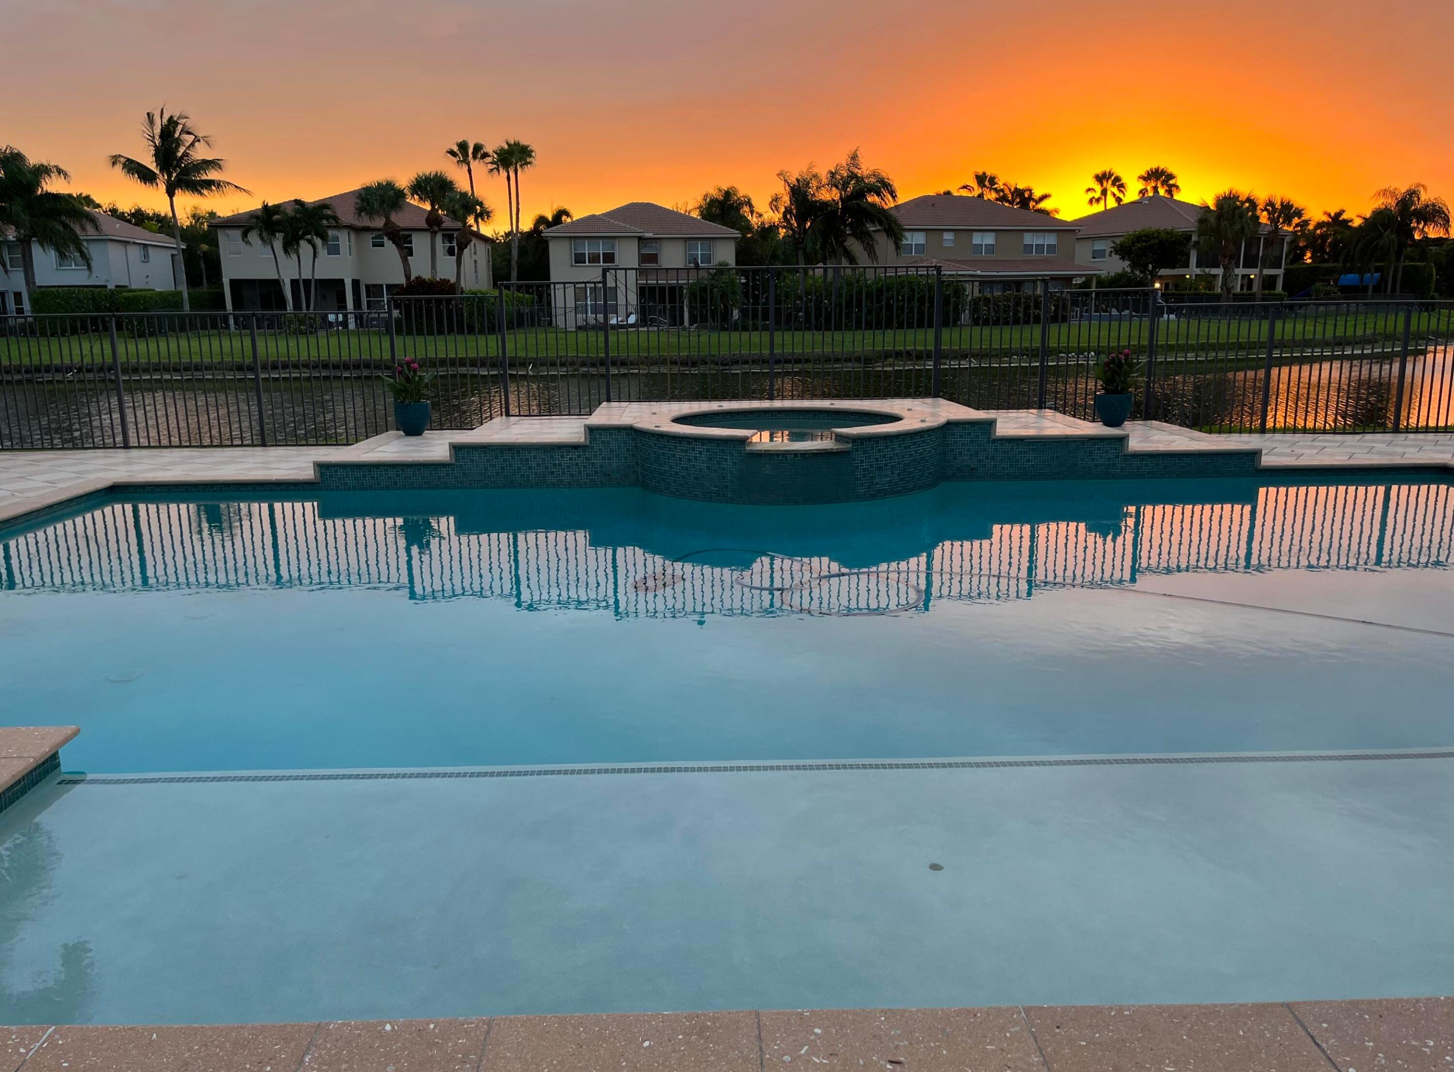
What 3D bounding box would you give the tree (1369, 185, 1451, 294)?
[{"bbox_3d":[49.472,-21.073,79.430,4.995,8.835,4.745,7,14,31],"label":"tree"}]

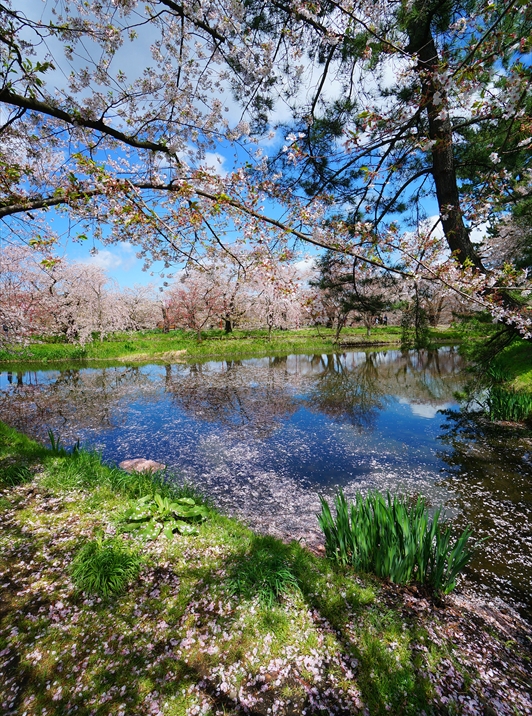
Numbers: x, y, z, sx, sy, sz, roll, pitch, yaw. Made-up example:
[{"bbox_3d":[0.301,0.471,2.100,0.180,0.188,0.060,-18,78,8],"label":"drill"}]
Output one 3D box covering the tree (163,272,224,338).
[{"bbox_3d":[-4.200,-2.984,19.986,3.500,4.000,3.300,0,7,0],"label":"tree"}]

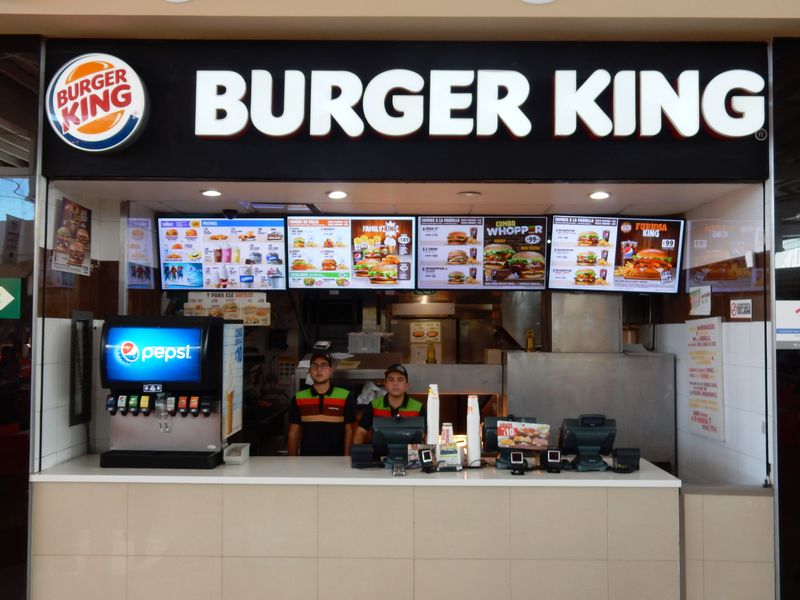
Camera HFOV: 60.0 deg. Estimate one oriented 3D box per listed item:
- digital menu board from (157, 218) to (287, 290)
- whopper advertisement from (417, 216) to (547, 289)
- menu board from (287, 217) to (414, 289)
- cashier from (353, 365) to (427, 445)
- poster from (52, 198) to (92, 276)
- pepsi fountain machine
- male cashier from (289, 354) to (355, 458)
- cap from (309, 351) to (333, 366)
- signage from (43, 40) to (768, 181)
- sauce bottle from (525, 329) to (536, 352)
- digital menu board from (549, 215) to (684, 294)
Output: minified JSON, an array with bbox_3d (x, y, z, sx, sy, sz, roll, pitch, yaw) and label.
[{"bbox_3d":[-1.495,-0.389,5.882,1.105,0.632,0.060,0,9,2],"label":"digital menu board"},{"bbox_3d":[0.691,-0.394,5.841,1.105,0.632,0.060,0,8,1],"label":"whopper advertisement"},{"bbox_3d":[-0.403,-0.399,5.874,1.105,0.632,0.060,0,8,1],"label":"menu board"},{"bbox_3d":[-0.070,1.312,5.206,0.570,1.658,0.420,0,-2,0],"label":"cashier"},{"bbox_3d":[-2.259,-0.429,4.826,0.020,0.500,0.490,0,-2,0],"label":"poster"},{"bbox_3d":[-1.587,0.627,4.953,0.775,0.992,0.710,0,-2,0],"label":"pepsi fountain machine"},{"bbox_3d":[-0.625,1.280,5.442,0.520,1.732,0.300,0,-2,0],"label":"male cashier"},{"bbox_3d":[-0.617,0.461,5.412,0.175,0.125,0.260,0,-2,12],"label":"cap"},{"bbox_3d":[0.032,-1.197,4.467,4.609,0.901,0.150,0,-2,0],"label":"signage"},{"bbox_3d":[1.126,0.354,5.983,0.070,0.190,0.070,0,-2,0],"label":"sauce bottle"},{"bbox_3d":[1.794,-0.378,5.781,1.105,0.632,0.060,2,7,1],"label":"digital menu board"}]

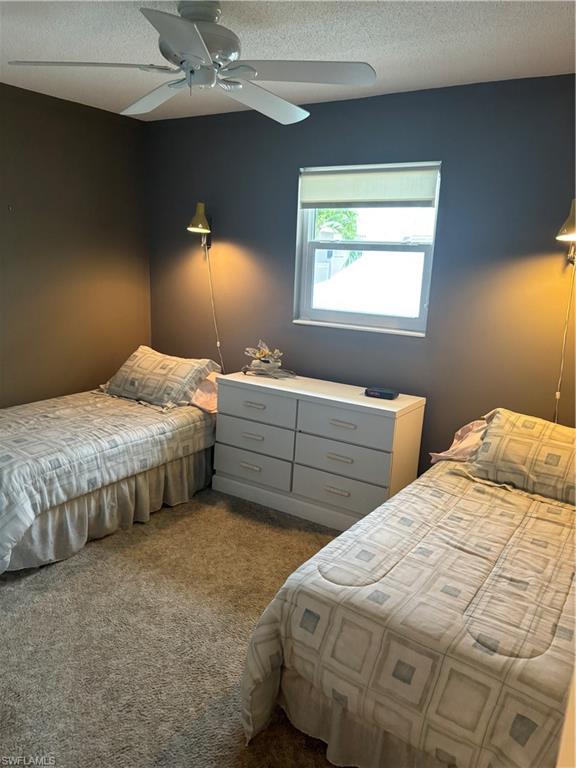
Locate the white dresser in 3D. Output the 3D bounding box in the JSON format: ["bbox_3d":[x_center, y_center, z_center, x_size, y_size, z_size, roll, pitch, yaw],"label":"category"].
[{"bbox_3d":[0.159,0.395,3.631,1.235,0.768,0.433,11,16,31],"label":"white dresser"}]

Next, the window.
[{"bbox_3d":[0.448,-0.813,3.501,0.909,0.960,0.100,11,16,31],"label":"window"}]

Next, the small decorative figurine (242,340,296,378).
[{"bbox_3d":[-0.127,-0.170,3.800,0.320,0.230,0.190,11,16,31],"label":"small decorative figurine"}]

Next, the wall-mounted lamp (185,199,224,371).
[{"bbox_3d":[-0.602,-0.690,4.076,0.190,1.160,0.210,11,16,31],"label":"wall-mounted lamp"}]

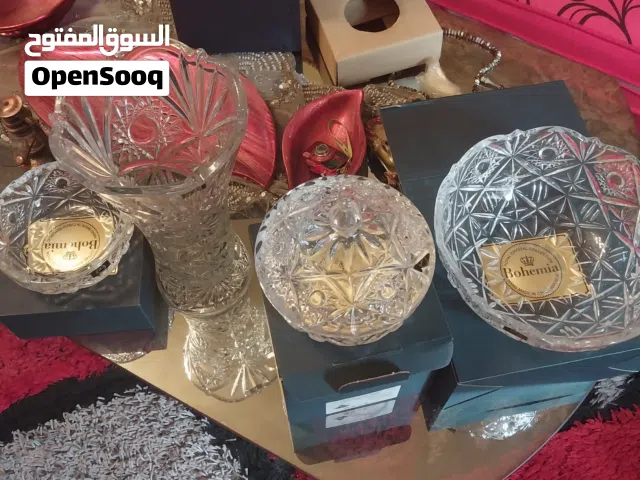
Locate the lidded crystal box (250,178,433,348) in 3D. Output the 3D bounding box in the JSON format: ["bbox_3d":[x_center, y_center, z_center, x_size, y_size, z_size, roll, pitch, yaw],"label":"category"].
[{"bbox_3d":[0.020,0.009,0.389,0.147,0.124,0.147,0,57,-1],"label":"lidded crystal box"}]

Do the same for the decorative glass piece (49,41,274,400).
[{"bbox_3d":[-0.144,-0.034,0.522,0.171,0.274,0.171,0,57,-1],"label":"decorative glass piece"}]

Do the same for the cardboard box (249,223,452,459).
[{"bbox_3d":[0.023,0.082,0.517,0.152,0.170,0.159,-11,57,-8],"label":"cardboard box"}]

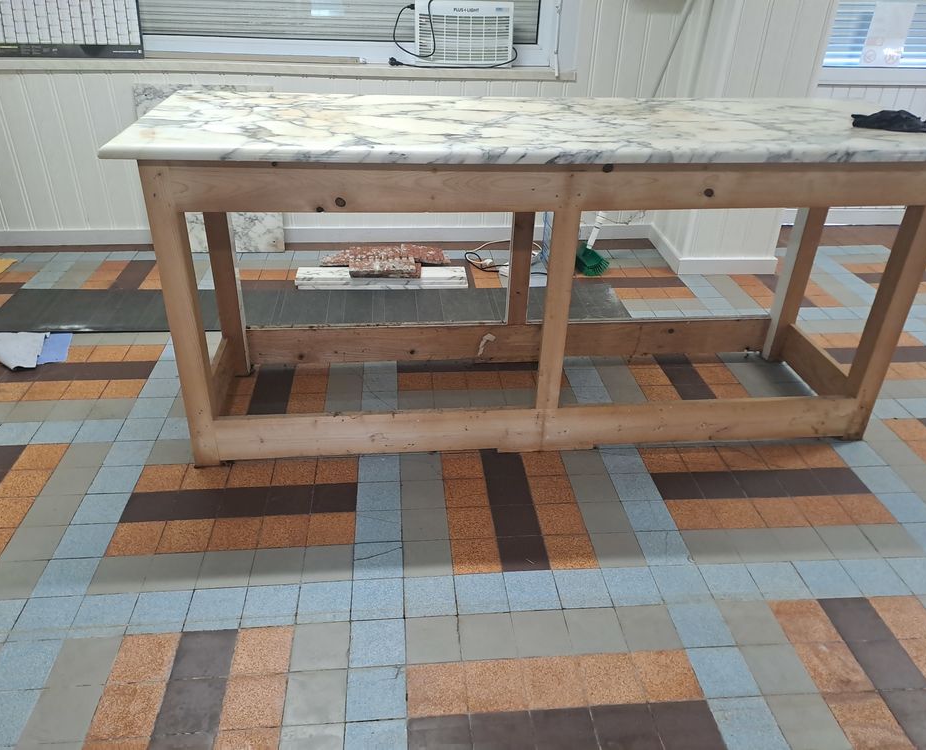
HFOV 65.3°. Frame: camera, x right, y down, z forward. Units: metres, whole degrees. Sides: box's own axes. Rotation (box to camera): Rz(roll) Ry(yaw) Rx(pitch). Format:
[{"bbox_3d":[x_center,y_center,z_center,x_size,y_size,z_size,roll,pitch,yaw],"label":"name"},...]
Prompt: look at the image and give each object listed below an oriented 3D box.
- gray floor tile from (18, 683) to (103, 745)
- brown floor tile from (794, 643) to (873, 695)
[{"bbox_3d":[-0.802,0.684,1.452,0.124,0.010,0.124,-1,31,-5],"label":"gray floor tile"},{"bbox_3d":[0.670,0.533,1.314,0.101,0.010,0.101,-1,30,-5],"label":"brown floor tile"}]

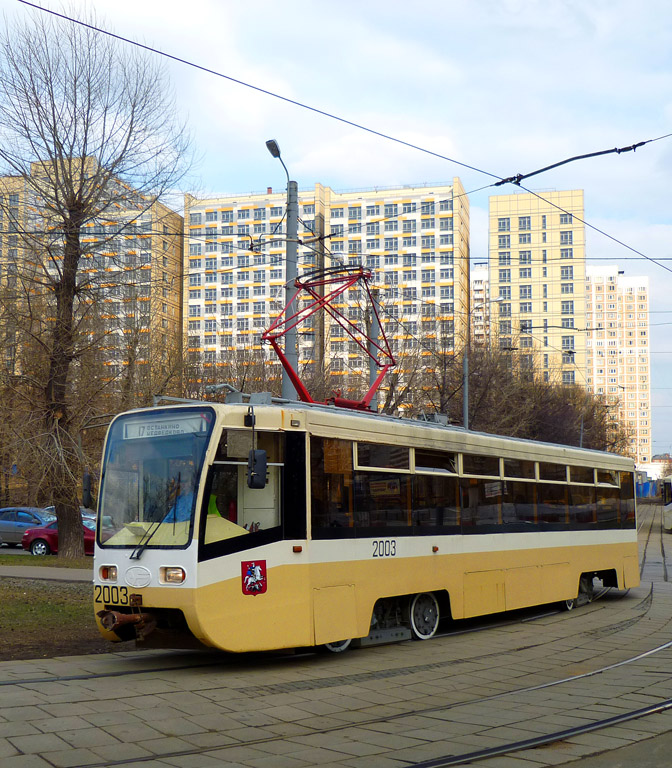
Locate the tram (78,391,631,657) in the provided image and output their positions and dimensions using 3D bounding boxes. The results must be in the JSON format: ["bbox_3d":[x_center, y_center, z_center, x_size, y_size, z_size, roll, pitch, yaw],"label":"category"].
[{"bbox_3d":[2.254,2.611,16.856,2.500,3.350,15.300,-5,-10,36],"label":"tram"}]

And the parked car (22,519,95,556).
[{"bbox_3d":[-7.450,4.580,28.284,4.400,1.450,1.730,-2,-7,20],"label":"parked car"}]

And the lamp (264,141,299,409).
[{"bbox_3d":[-1.240,-0.589,21.617,0.750,10.650,0.500,0,-7,0],"label":"lamp"}]

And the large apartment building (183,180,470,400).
[{"bbox_3d":[-1.200,-6.740,192.919,56.000,62.500,20.000,-2,-7,13],"label":"large apartment building"}]

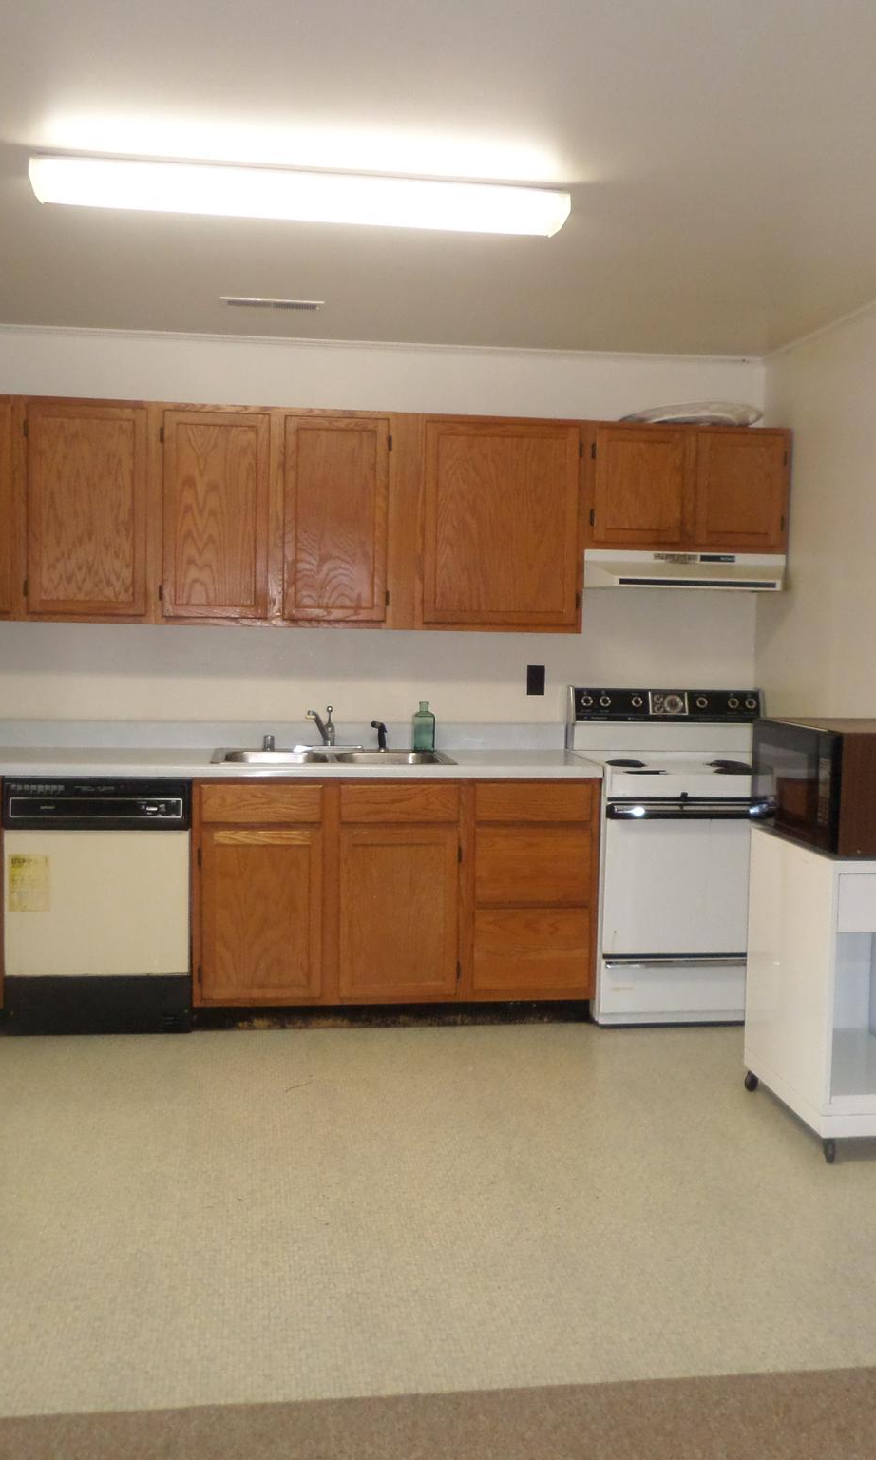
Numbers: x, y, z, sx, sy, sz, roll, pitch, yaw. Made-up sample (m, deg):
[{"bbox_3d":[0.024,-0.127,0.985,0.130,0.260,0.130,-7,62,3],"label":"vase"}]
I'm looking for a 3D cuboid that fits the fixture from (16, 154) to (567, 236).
[{"bbox_3d":[-0.309,-1.261,3.182,1.233,0.083,0.240,0,5,-8],"label":"fixture"}]

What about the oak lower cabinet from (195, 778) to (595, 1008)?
[{"bbox_3d":[-0.168,0.532,4.834,1.375,0.785,0.615,0,5,-8],"label":"oak lower cabinet"}]

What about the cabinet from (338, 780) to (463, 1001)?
[{"bbox_3d":[-0.168,0.523,4.833,0.428,0.763,0.615,0,5,-8],"label":"cabinet"}]

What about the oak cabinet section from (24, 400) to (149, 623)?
[{"bbox_3d":[-1.221,-0.765,4.780,0.424,0.730,0.326,1,4,-8],"label":"oak cabinet section"}]

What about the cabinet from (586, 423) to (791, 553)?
[{"bbox_3d":[0.886,-0.884,5.026,0.770,0.460,0.320,0,5,-8],"label":"cabinet"}]

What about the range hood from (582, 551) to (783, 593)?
[{"bbox_3d":[0.896,-0.583,4.993,0.760,0.135,0.480,0,4,-8],"label":"range hood"}]

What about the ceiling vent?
[{"bbox_3d":[-0.544,-1.398,4.443,0.335,0.018,0.140,0,4,-8],"label":"ceiling vent"}]

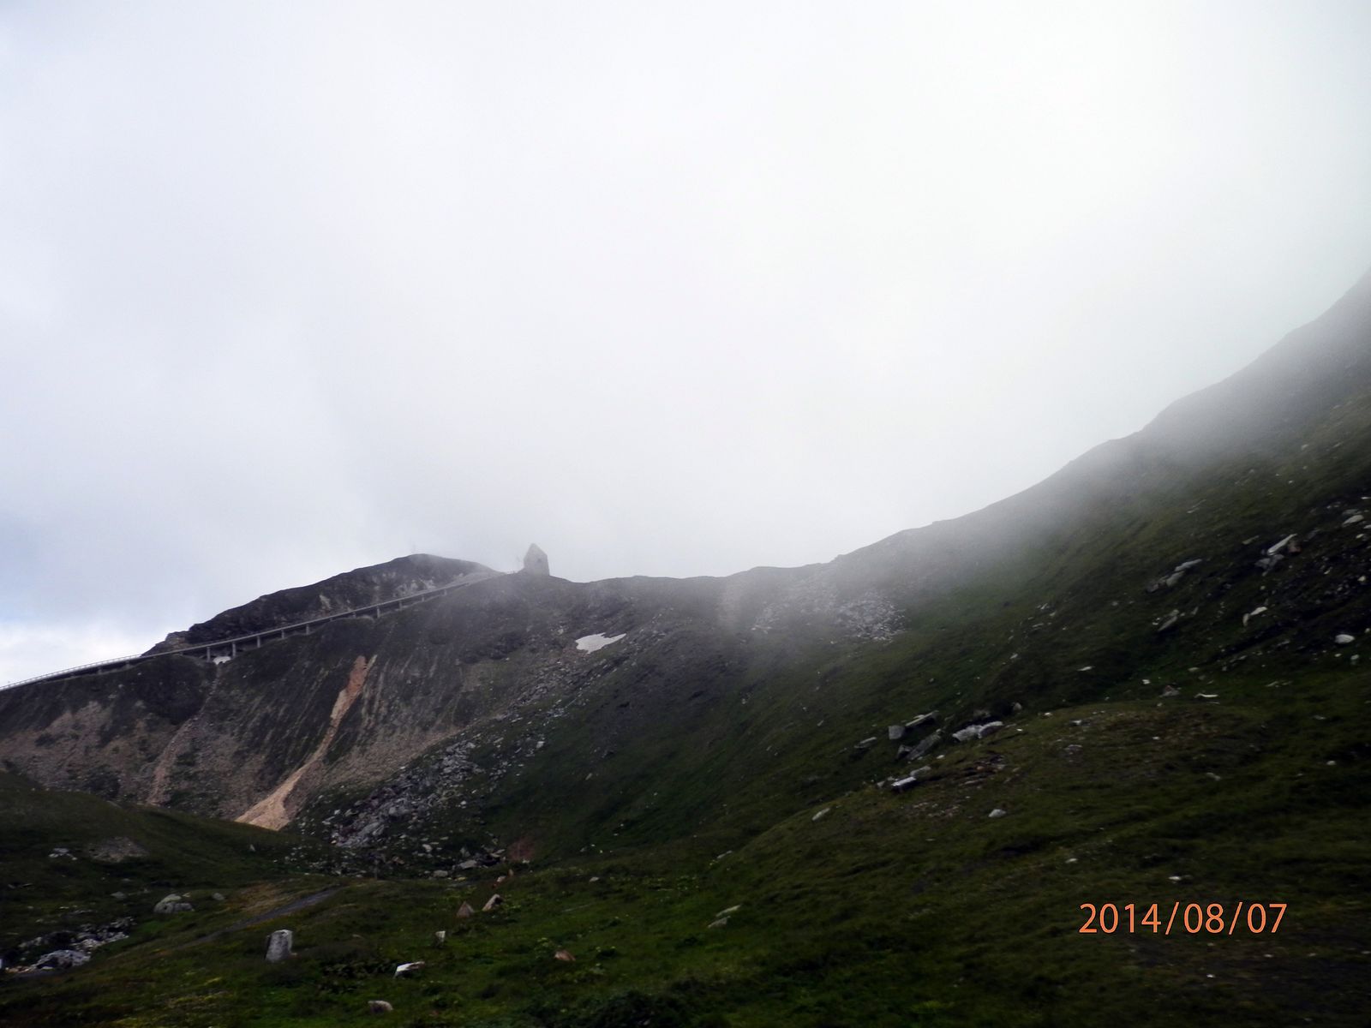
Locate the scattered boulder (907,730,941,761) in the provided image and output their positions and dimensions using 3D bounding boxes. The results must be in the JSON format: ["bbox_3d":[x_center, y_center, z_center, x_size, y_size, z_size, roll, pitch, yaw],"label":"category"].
[{"bbox_3d":[15.886,15.422,66.000,2.250,1.750,1.700,-1,-3,13],"label":"scattered boulder"}]

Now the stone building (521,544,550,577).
[{"bbox_3d":[-54.210,16.746,360.000,8.200,11.400,8.200,-2,-9,-22],"label":"stone building"}]

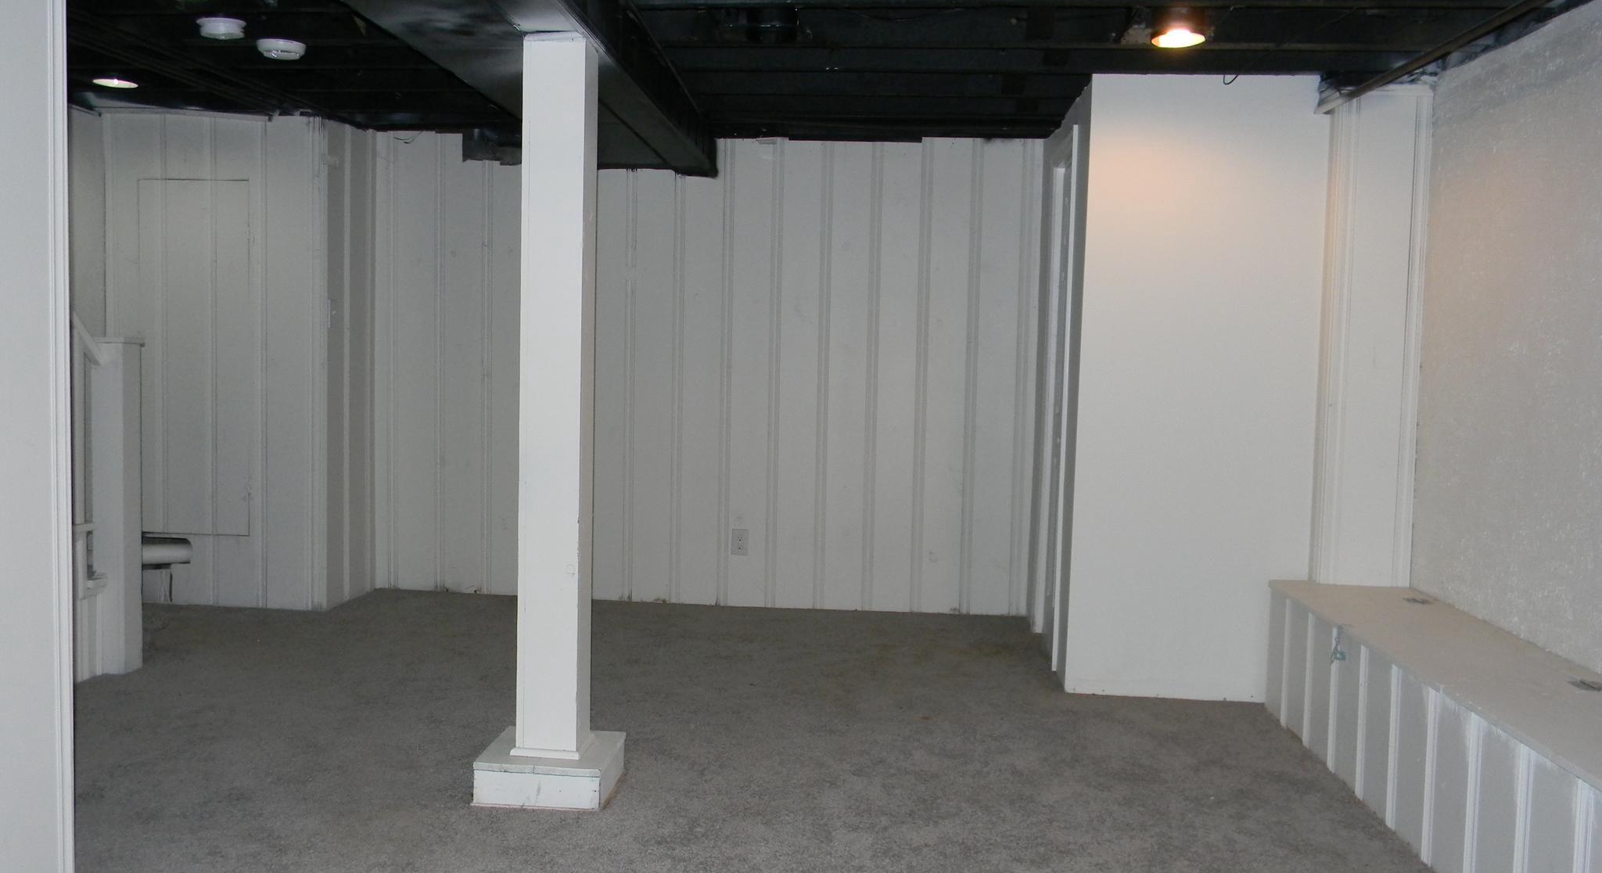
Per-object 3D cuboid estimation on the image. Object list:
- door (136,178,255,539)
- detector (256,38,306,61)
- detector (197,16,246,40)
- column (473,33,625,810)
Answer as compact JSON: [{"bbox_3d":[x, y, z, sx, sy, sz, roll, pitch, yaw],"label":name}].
[{"bbox_3d":[-2.473,-0.319,5.310,0.470,1.445,0.040,2,3,5],"label":"door"},{"bbox_3d":[-1.594,-1.181,3.977,0.145,0.042,0.145,2,3,5],"label":"detector"},{"bbox_3d":[-1.642,-1.153,3.672,0.135,0.040,0.135,2,3,5],"label":"detector"},{"bbox_3d":[-0.585,-0.042,3.129,0.305,1.806,0.305,2,3,5],"label":"column"}]

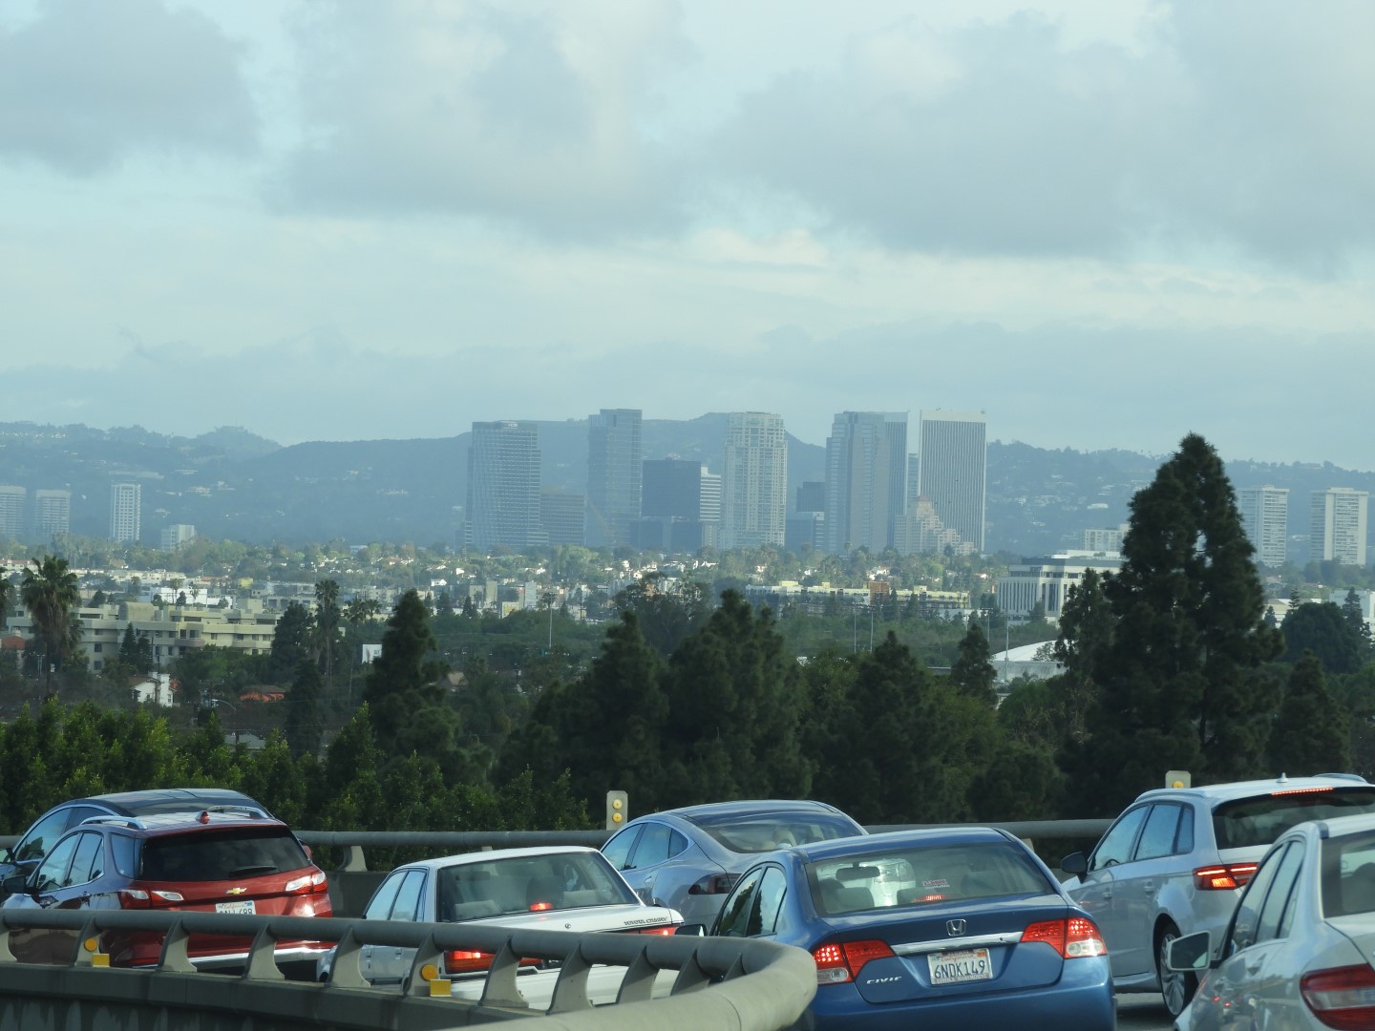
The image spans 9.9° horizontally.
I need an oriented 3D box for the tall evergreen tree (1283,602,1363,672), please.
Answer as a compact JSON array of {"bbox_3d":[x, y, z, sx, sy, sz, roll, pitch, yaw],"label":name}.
[{"bbox_3d":[79.807,19.633,999.878,10.300,17.500,10.300,1,-1,0],"label":"tall evergreen tree"}]

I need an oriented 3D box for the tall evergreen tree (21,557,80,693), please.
[{"bbox_3d":[-51.539,12.006,639.877,4.800,17.700,4.800,1,-1,0],"label":"tall evergreen tree"}]

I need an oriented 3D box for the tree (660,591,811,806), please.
[{"bbox_3d":[1.780,10.348,319.899,6.300,14.600,6.300,1,-1,0],"label":"tree"}]

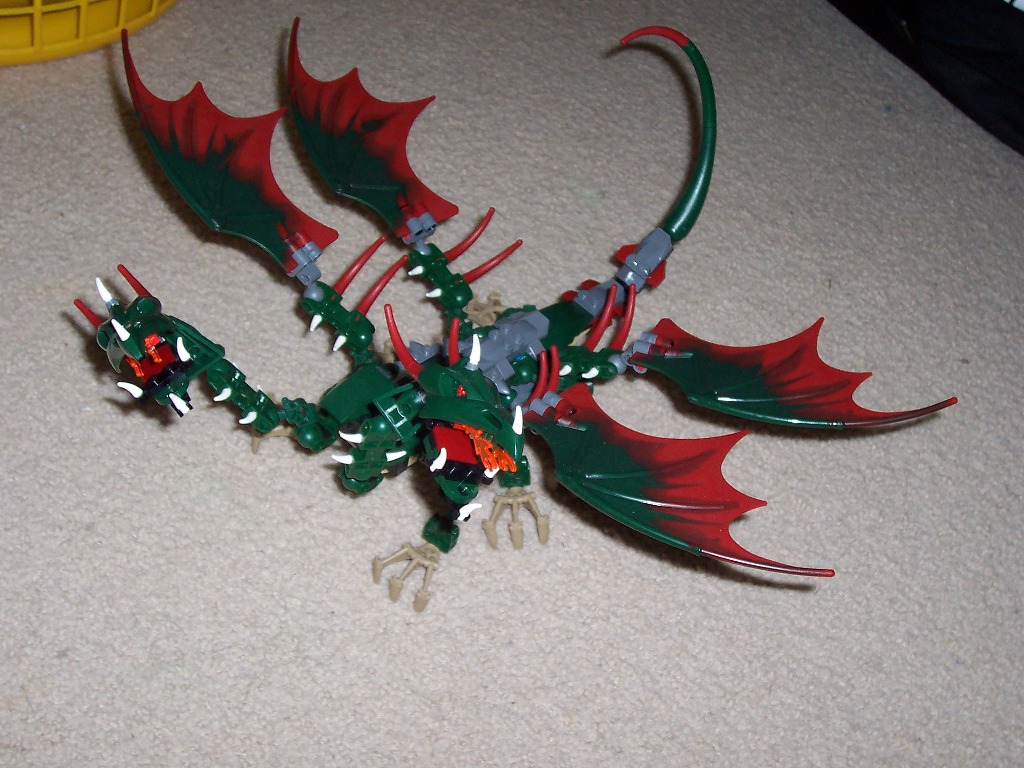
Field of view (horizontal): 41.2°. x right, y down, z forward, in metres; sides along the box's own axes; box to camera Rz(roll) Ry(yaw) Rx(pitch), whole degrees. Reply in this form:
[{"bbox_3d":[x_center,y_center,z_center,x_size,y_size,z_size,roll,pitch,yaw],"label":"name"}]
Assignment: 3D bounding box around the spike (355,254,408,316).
[{"bbox_3d":[-0.063,-0.048,0.668,0.005,0.009,0.038,39,85,26],"label":"spike"}]

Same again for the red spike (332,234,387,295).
[{"bbox_3d":[-0.073,-0.057,0.655,0.009,0.040,0.006,42,7,-8],"label":"red spike"}]

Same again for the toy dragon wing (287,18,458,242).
[{"bbox_3d":[-0.072,-0.139,0.712,0.079,0.015,0.157,-13,62,-25],"label":"toy dragon wing"}]

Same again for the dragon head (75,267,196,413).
[{"bbox_3d":[-0.162,-0.018,0.584,0.038,0.070,0.056,-37,103,-4],"label":"dragon head"}]

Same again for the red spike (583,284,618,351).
[{"bbox_3d":[0.044,-0.032,0.651,0.005,0.039,0.009,39,40,26],"label":"red spike"}]

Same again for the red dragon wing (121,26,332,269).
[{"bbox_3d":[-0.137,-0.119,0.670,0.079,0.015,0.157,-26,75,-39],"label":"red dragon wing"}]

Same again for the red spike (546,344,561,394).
[{"bbox_3d":[0.018,-0.005,0.598,0.009,0.038,0.005,-35,59,-30],"label":"red spike"}]

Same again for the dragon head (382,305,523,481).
[{"bbox_3d":[-0.022,0.005,0.522,0.038,0.055,0.068,11,8,-41],"label":"dragon head"}]

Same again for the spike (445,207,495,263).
[{"bbox_3d":[-0.022,-0.078,0.719,0.038,0.005,0.009,-48,109,-8],"label":"spike"}]

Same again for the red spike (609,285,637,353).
[{"bbox_3d":[0.056,-0.032,0.672,0.009,0.038,0.006,16,16,3],"label":"red spike"}]

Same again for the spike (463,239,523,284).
[{"bbox_3d":[-0.009,-0.060,0.668,0.009,0.039,0.006,54,10,-4],"label":"spike"}]

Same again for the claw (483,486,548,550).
[{"bbox_3d":[0.002,0.065,0.657,0.032,0.017,0.028,3,41,-13],"label":"claw"}]

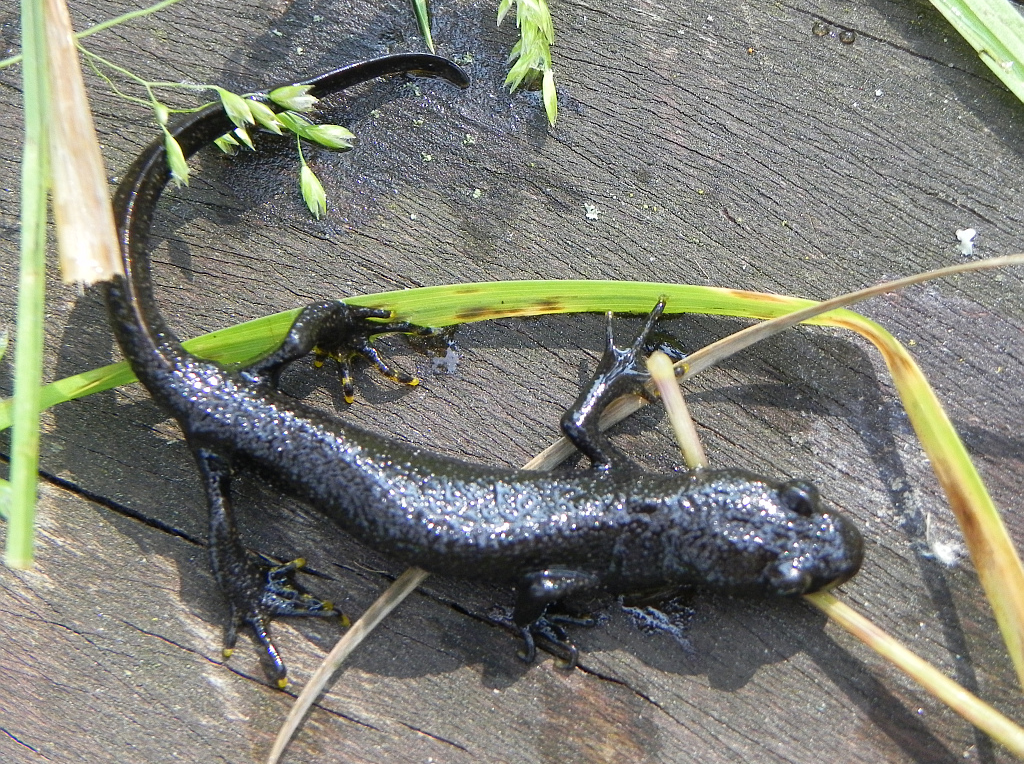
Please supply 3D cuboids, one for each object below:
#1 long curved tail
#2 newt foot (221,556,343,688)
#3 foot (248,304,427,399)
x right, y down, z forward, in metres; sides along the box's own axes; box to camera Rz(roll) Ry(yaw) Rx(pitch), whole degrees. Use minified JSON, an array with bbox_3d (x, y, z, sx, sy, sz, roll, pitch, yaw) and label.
[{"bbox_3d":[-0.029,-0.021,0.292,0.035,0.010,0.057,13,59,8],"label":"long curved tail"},{"bbox_3d":[-0.026,0.024,0.267,0.014,0.005,0.014,35,64,20],"label":"newt foot"},{"bbox_3d":[-0.019,-0.004,0.283,0.019,0.007,0.014,9,58,5],"label":"foot"}]

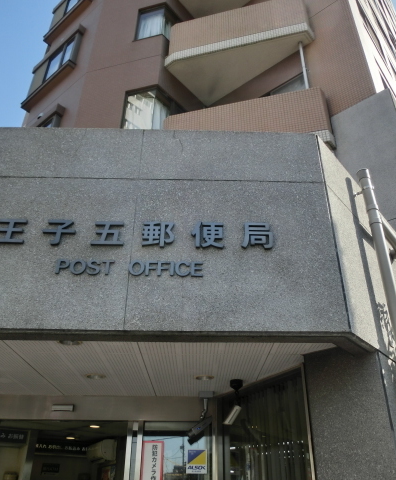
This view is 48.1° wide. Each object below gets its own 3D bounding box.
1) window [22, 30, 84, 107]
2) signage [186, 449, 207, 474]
[{"bbox_3d":[-3.646,-4.318,11.204,1.950,1.500,0.200,-22,-38,33],"label":"window"},{"bbox_3d":[-0.009,2.189,4.379,0.202,0.208,0.010,0,-31,1],"label":"signage"}]

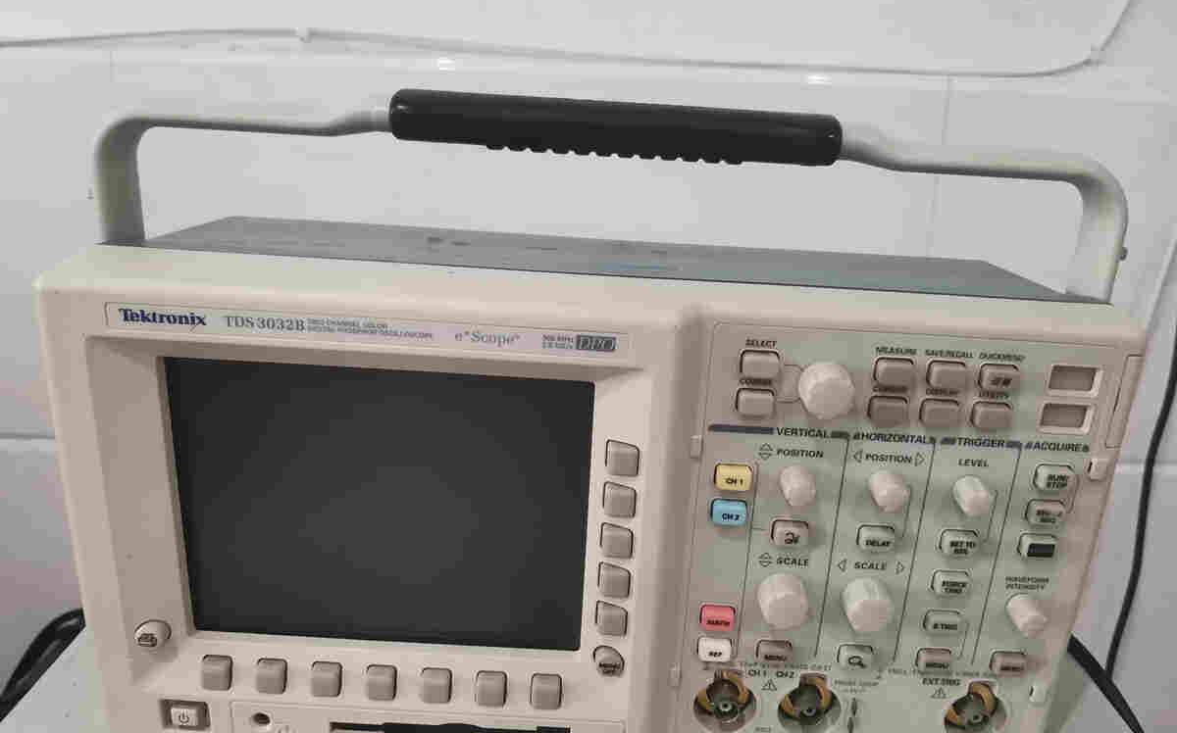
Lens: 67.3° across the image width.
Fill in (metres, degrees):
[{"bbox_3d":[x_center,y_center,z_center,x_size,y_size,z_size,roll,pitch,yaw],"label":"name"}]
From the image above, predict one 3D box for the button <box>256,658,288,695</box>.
[{"bbox_3d":[-0.116,0.114,0.324,0.011,0.012,0.004,3,18,0],"label":"button"}]

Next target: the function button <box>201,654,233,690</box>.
[{"bbox_3d":[-0.137,0.112,0.324,0.011,0.012,0.004,3,18,0],"label":"function button"}]

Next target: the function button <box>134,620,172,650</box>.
[{"bbox_3d":[-0.155,0.096,0.315,0.011,0.011,0.004,-1,18,-13],"label":"function button"}]

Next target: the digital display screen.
[{"bbox_3d":[-0.072,0.051,0.311,0.143,0.106,0.007,3,18,0],"label":"digital display screen"}]

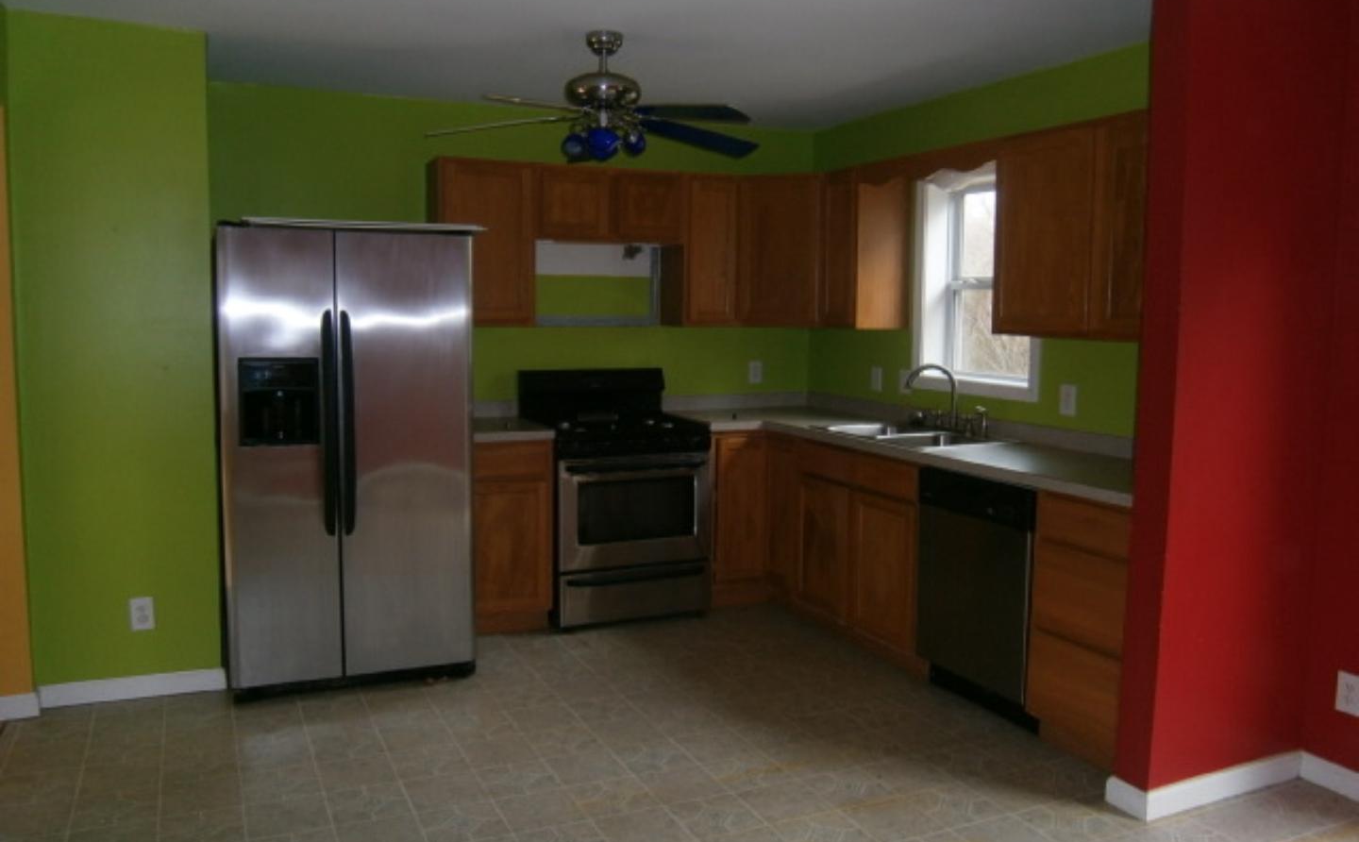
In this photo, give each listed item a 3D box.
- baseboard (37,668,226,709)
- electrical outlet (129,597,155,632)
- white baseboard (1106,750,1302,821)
[{"bbox_3d":[-2.039,1.003,3.827,0.627,0.087,0.017,-3,7,-25],"label":"baseboard"},{"bbox_3d":[-1.963,0.709,3.732,0.074,0.117,0.010,-2,6,-25],"label":"electrical outlet"},{"bbox_3d":[1.629,1.097,3.132,0.689,0.088,0.138,-2,6,-25],"label":"white baseboard"}]

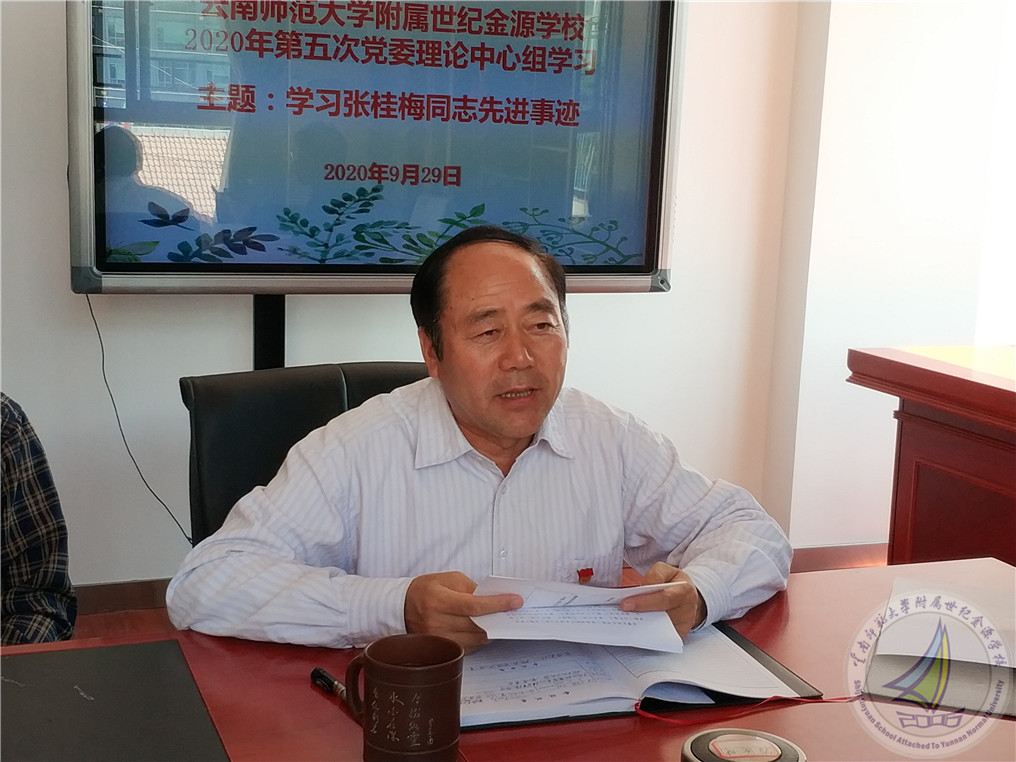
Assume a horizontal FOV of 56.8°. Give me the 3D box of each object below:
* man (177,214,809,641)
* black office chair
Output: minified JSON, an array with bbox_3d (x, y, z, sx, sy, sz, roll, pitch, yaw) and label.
[{"bbox_3d":[-0.028,0.409,1.143,0.720,1.200,0.680,-1,8,-14],"label":"man"},{"bbox_3d":[-0.160,0.496,1.306,0.600,0.980,0.620,-2,8,-20],"label":"black office chair"}]

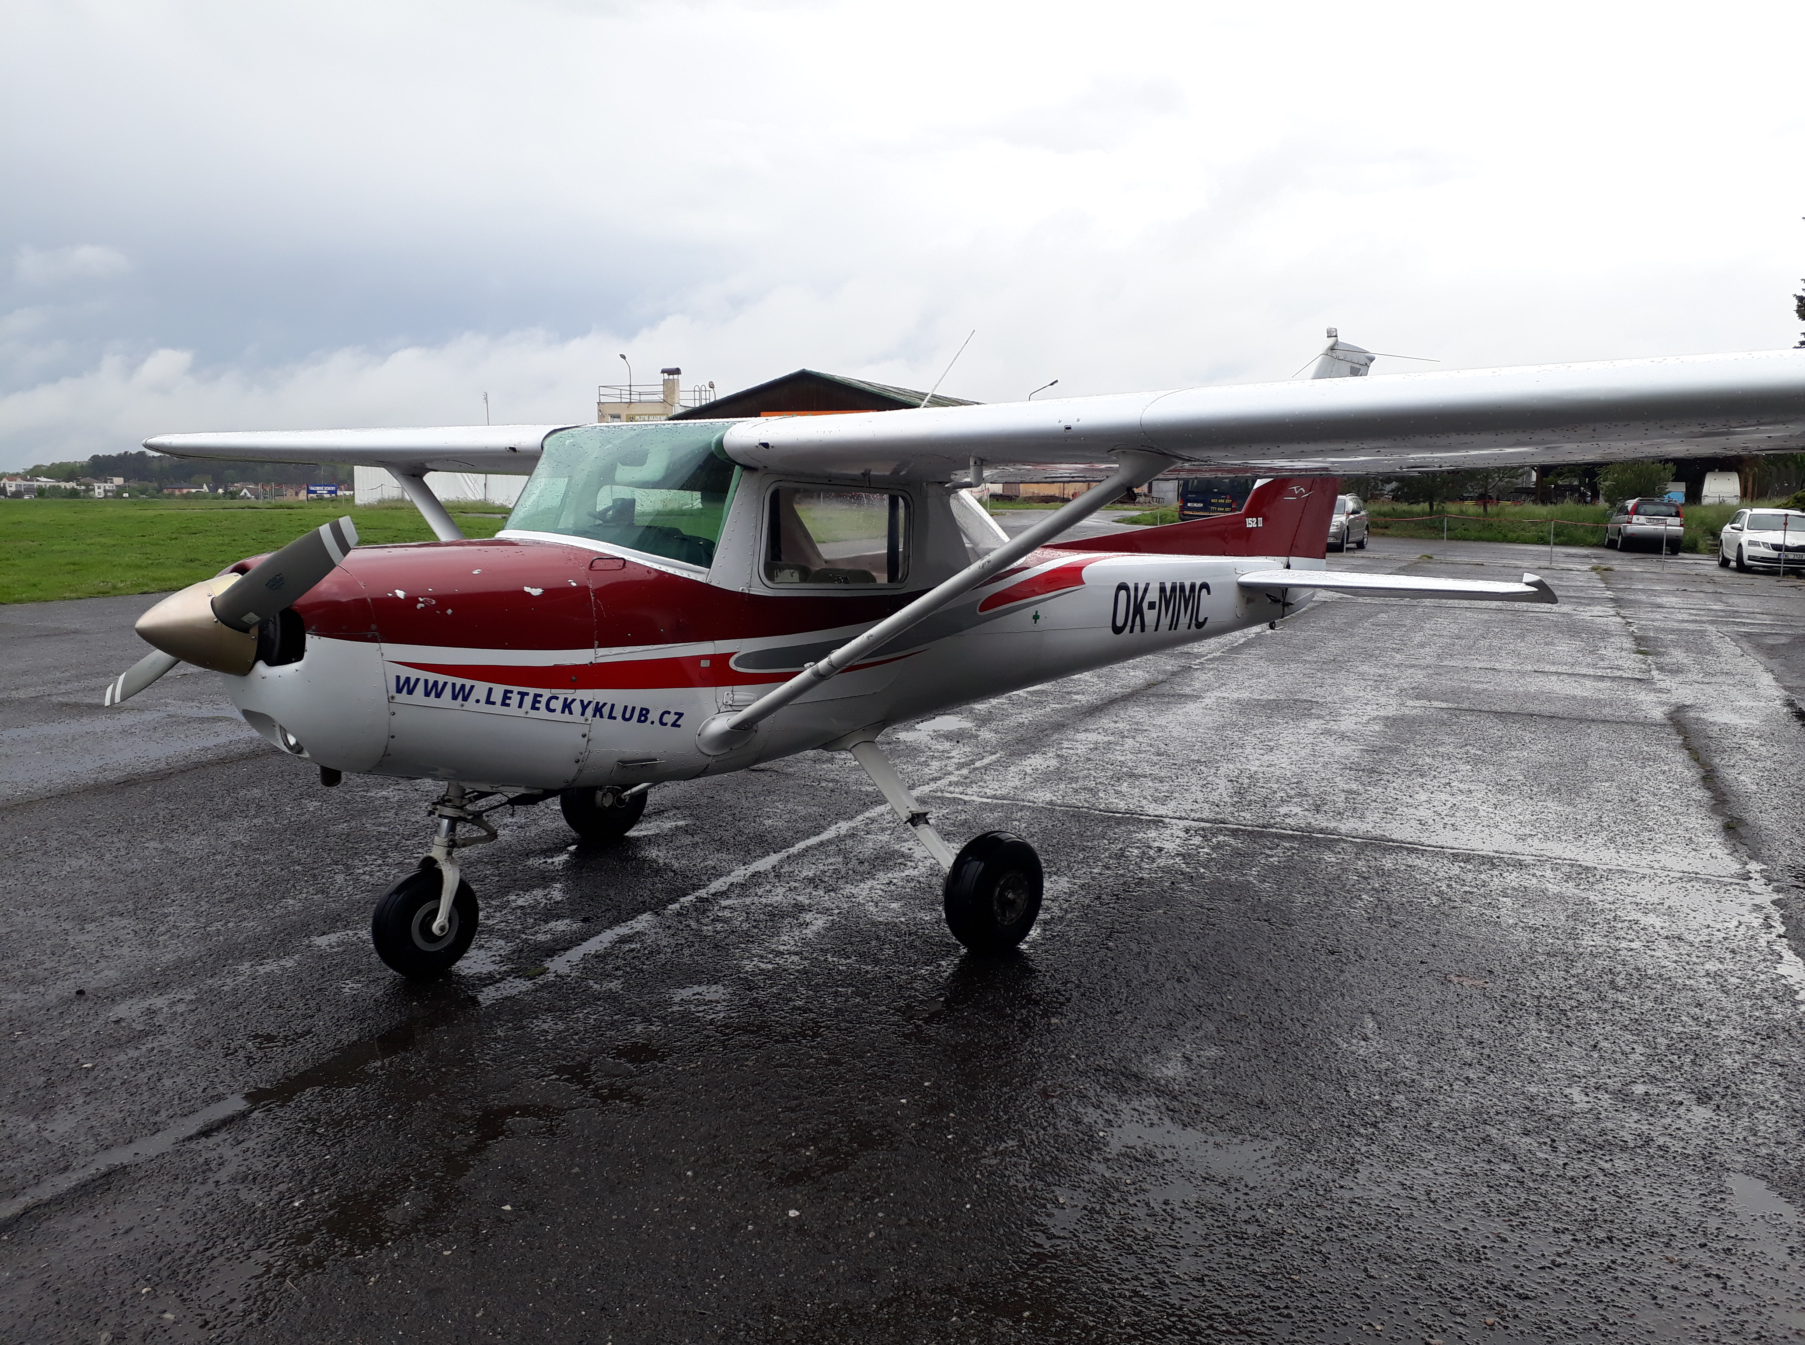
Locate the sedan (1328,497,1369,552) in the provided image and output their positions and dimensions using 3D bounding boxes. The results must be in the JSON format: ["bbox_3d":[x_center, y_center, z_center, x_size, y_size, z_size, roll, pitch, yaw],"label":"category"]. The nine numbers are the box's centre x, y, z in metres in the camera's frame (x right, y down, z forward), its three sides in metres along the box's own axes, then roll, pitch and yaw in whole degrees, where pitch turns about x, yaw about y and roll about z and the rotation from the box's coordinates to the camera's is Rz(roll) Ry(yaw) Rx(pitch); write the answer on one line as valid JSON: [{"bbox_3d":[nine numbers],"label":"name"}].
[{"bbox_3d":[12.250,-4.360,40.900,1.790,1.620,4.350,4,8,28],"label":"sedan"}]

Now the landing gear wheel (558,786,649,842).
[{"bbox_3d":[-1.357,0.557,6.421,0.160,0.430,0.430,7,10,43],"label":"landing gear wheel"}]

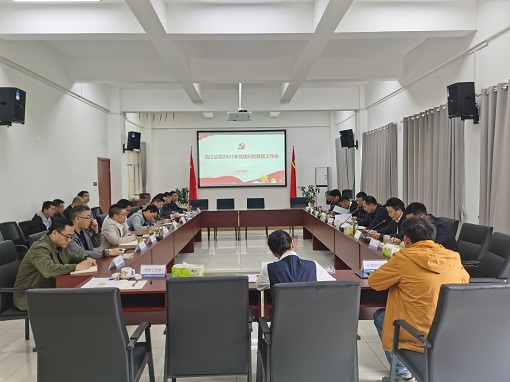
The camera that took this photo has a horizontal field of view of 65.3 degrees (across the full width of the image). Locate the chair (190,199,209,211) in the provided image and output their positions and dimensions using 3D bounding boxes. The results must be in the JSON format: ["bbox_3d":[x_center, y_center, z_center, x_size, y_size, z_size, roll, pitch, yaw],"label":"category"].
[{"bbox_3d":[-1.403,0.733,10.161,0.570,0.990,0.630,-1,2,-1],"label":"chair"}]

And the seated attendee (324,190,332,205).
[{"bbox_3d":[1.913,0.610,9.236,0.750,1.260,0.550,-1,2,-10],"label":"seated attendee"}]

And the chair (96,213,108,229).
[{"bbox_3d":[-2.132,0.883,6.351,0.630,0.990,0.570,-1,2,-1],"label":"chair"}]

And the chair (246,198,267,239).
[{"bbox_3d":[0.040,0.703,10.183,0.570,0.990,0.630,-1,2,-1],"label":"chair"}]

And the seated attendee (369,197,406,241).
[{"bbox_3d":[1.940,0.736,5.237,0.780,1.280,0.570,-1,2,-14],"label":"seated attendee"}]

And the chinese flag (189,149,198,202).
[{"bbox_3d":[-1.738,-0.325,11.249,0.300,1.790,0.260,-1,2,-2],"label":"chinese flag"}]

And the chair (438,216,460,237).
[{"bbox_3d":[2.263,0.873,5.201,0.620,1.000,0.570,-1,2,-9],"label":"chair"}]

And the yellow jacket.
[{"bbox_3d":[1.209,0.683,2.811,0.690,0.710,0.620,-1,2,-6],"label":"yellow jacket"}]

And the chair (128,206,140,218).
[{"bbox_3d":[-2.129,0.824,8.000,0.630,0.990,0.570,-1,2,-1],"label":"chair"}]

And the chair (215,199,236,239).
[{"bbox_3d":[-0.736,0.719,10.171,0.570,0.990,0.630,-1,2,-1],"label":"chair"}]

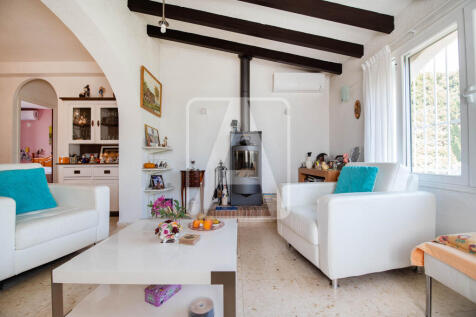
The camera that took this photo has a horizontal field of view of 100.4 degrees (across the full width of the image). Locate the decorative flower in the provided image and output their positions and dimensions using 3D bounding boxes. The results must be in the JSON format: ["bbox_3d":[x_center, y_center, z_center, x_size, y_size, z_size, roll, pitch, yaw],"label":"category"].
[{"bbox_3d":[-1.000,0.735,2.850,0.550,0.400,0.420,0,0,0],"label":"decorative flower"}]

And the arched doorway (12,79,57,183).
[{"bbox_3d":[-3.410,-0.240,3.420,0.750,2.200,0.150,0,-1,0],"label":"arched doorway"}]

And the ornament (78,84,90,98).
[{"bbox_3d":[-2.410,-1.030,3.120,0.180,0.240,0.110,0,-1,0],"label":"ornament"}]

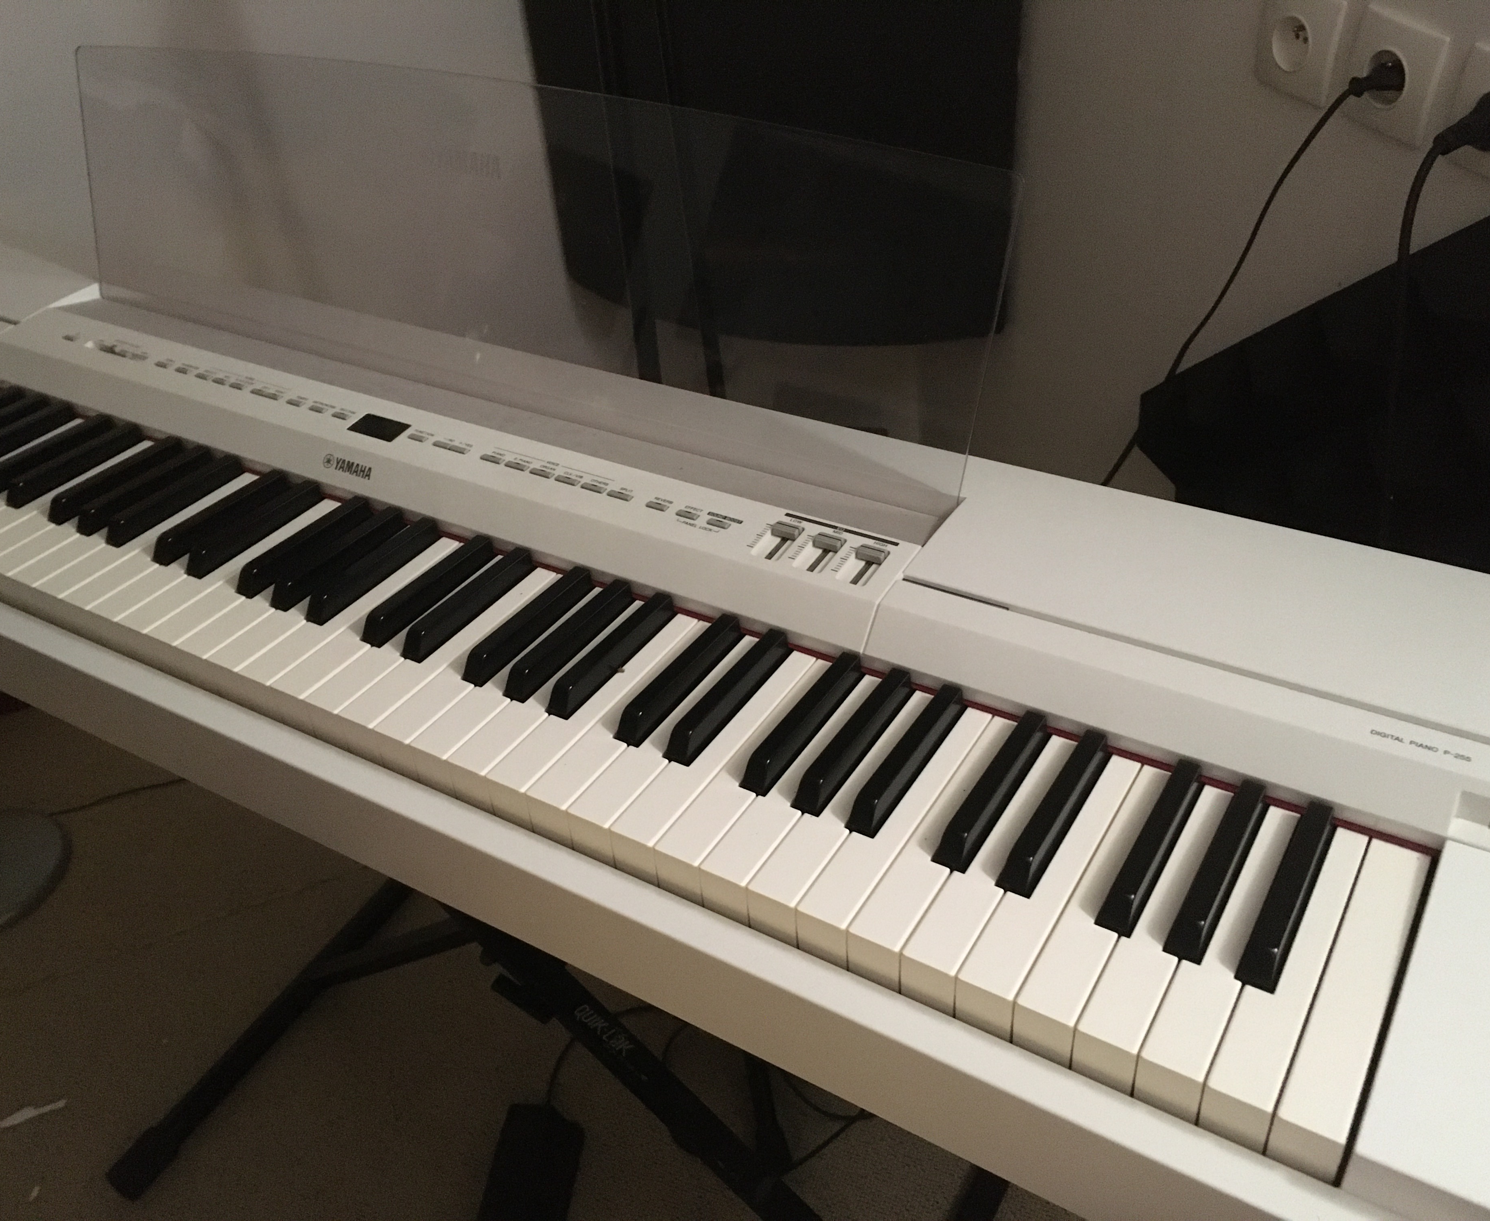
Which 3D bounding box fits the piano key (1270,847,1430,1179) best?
[{"bbox_3d":[0.229,0.146,0.515,0.023,0.025,0.146,18,41,27],"label":"piano key"}]

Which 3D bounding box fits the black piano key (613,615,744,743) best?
[{"bbox_3d":[-0.032,0.032,0.663,0.013,0.013,0.096,18,41,27],"label":"black piano key"}]

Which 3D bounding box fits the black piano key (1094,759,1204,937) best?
[{"bbox_3d":[0.168,0.095,0.559,0.014,0.011,0.096,18,41,27],"label":"black piano key"}]

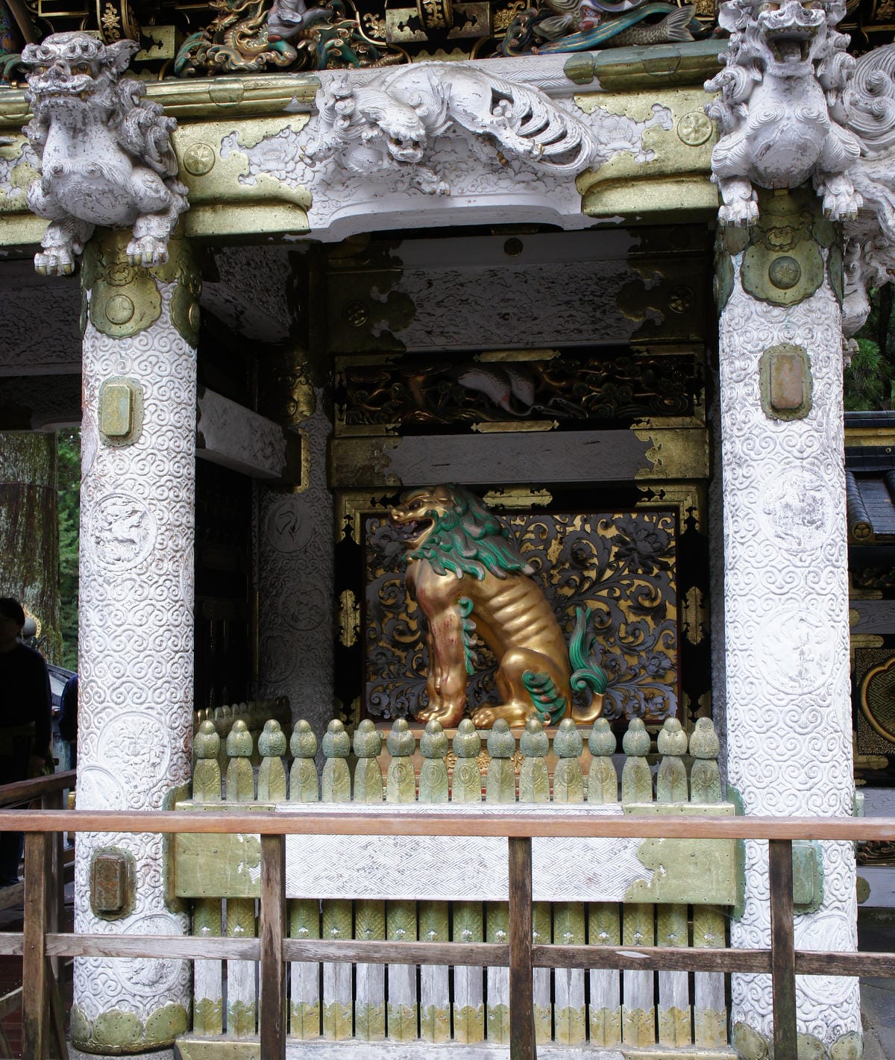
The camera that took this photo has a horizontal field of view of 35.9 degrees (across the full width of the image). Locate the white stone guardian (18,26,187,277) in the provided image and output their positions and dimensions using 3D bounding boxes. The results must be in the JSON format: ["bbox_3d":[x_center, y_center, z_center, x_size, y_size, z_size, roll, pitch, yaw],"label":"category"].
[{"bbox_3d":[-1.096,-1.150,4.335,0.430,0.700,0.460,-1,-4,8],"label":"white stone guardian"}]

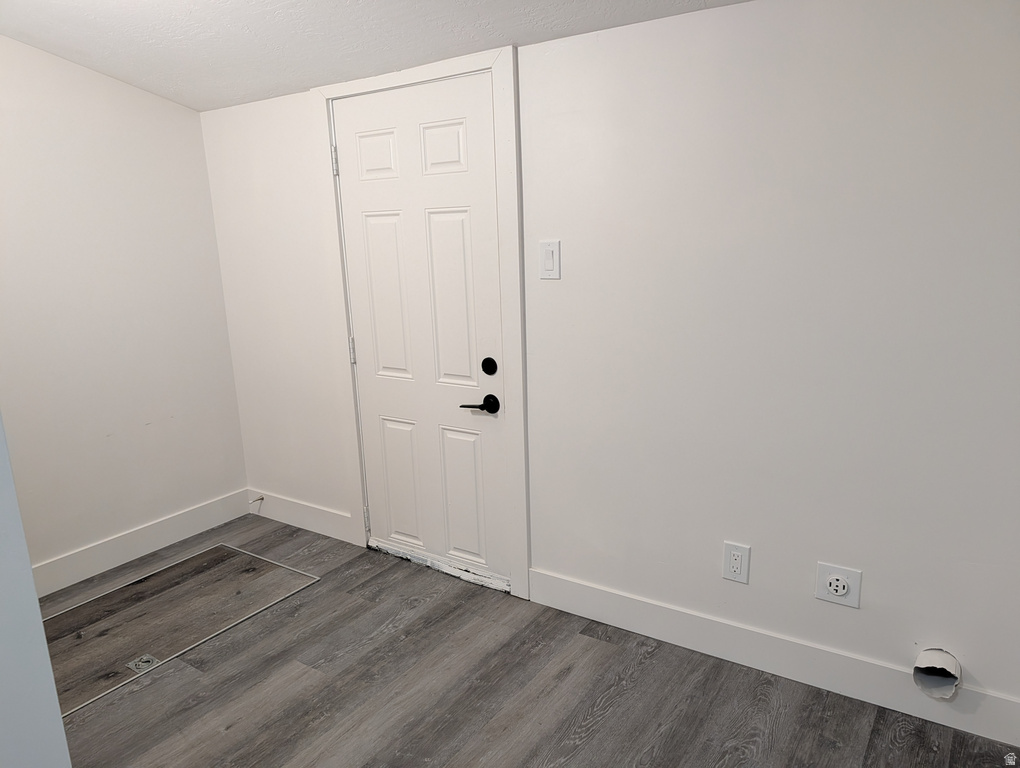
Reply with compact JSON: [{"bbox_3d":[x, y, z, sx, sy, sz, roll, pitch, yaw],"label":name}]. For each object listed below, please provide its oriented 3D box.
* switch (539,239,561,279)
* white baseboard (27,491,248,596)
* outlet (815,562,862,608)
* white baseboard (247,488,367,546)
[{"bbox_3d":[0.133,-0.405,2.322,0.077,0.125,0.011,6,15,33],"label":"switch"},{"bbox_3d":[-1.570,0.676,3.109,0.015,0.132,1.025,6,15,33],"label":"white baseboard"},{"bbox_3d":[0.935,0.573,2.015,0.116,0.114,0.014,6,15,33],"label":"outlet"},{"bbox_3d":[-0.964,0.613,3.306,0.771,0.132,0.015,6,15,33],"label":"white baseboard"}]

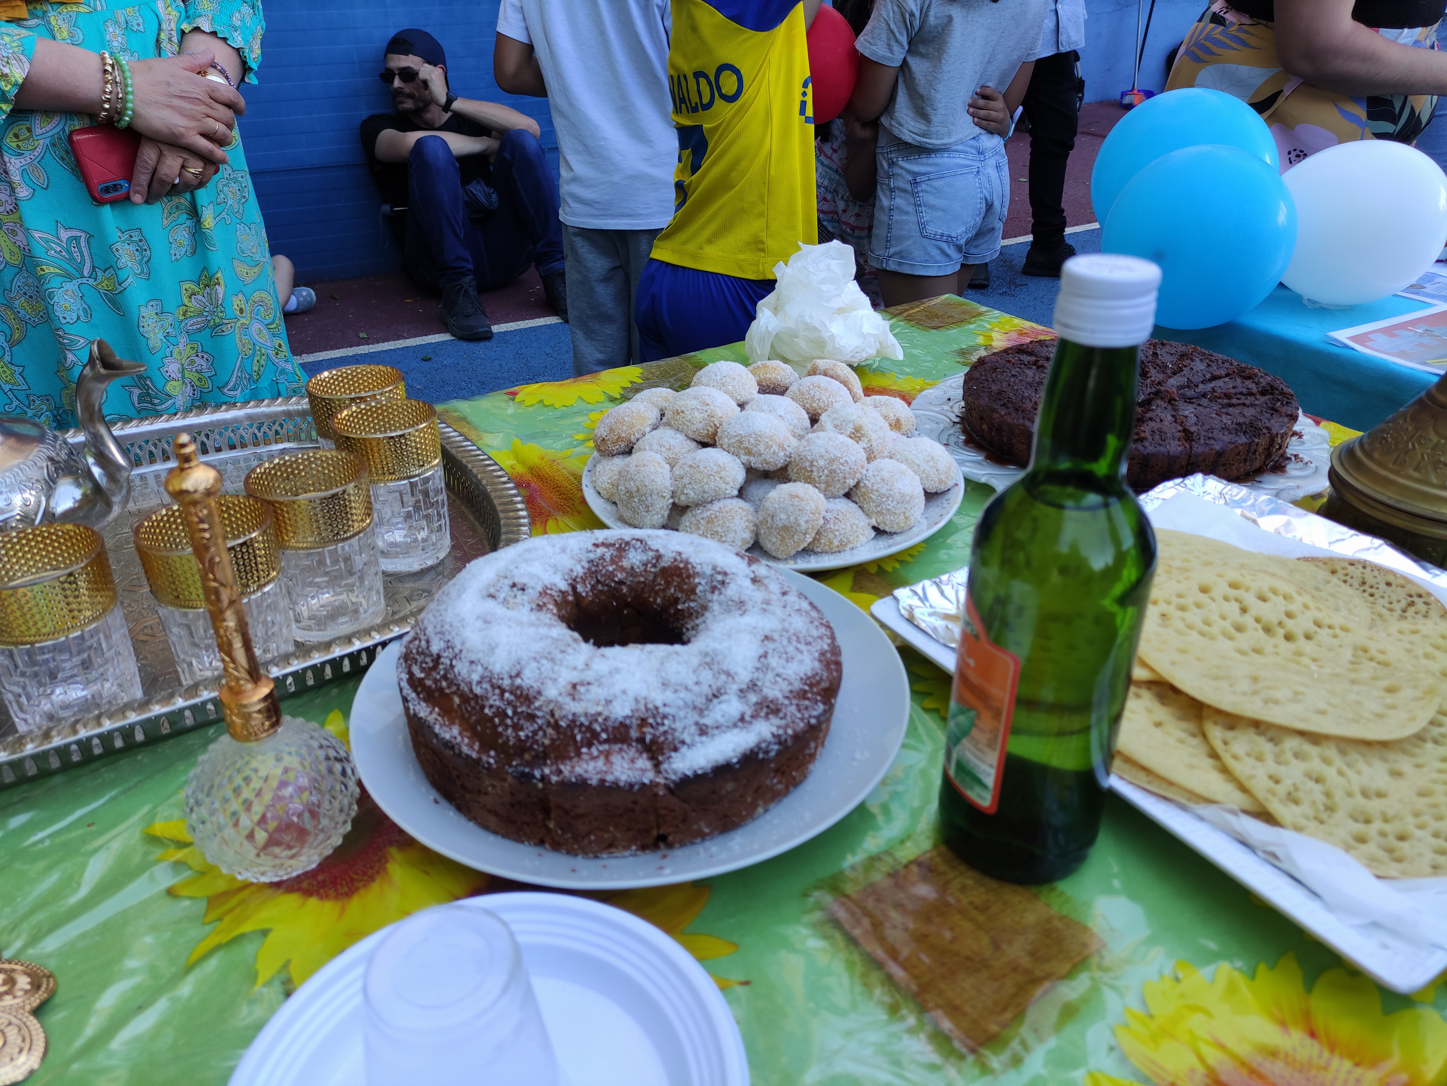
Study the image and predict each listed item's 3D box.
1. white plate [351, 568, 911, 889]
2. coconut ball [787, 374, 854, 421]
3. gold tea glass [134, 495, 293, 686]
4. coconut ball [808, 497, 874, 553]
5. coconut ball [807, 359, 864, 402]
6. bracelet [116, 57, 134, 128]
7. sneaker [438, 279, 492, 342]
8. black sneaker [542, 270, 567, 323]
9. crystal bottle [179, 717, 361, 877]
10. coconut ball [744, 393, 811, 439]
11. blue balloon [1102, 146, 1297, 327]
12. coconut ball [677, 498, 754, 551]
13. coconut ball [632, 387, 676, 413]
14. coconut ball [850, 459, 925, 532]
[{"bbox_3d":[-0.044,0.078,0.528,0.272,0.023,0.272,-1,29,0],"label":"white plate"},{"bbox_3d":[0.071,-0.104,0.759,0.048,0.039,0.046,-1,29,0],"label":"coconut ball"},{"bbox_3d":[-0.251,0.028,0.529,0.062,0.087,0.062,-1,29,0],"label":"gold tea glass"},{"bbox_3d":[0.069,-0.010,0.631,0.046,0.037,0.045,-1,29,0],"label":"coconut ball"},{"bbox_3d":[0.085,-0.119,0.793,0.046,0.040,0.044,-1,29,0],"label":"coconut ball"},{"bbox_3d":[-0.624,-0.468,1.085,0.012,0.068,0.056,-2,23,-44],"label":"bracelet"},{"bbox_3d":[-0.869,-0.783,3.481,0.110,0.145,0.290,-13,31,-22],"label":"sneaker"},{"bbox_3d":[-0.541,-0.886,3.733,0.110,0.125,0.300,-14,31,-22],"label":"black sneaker"},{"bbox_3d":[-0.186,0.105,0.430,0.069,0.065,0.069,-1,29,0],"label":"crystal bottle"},{"bbox_3d":[0.037,-0.085,0.717,0.050,0.040,0.050,-1,29,0],"label":"coconut ball"},{"bbox_3d":[0.491,-0.316,1.080,0.183,0.184,0.195,12,32,22],"label":"blue balloon"},{"bbox_3d":[-0.004,-0.009,0.630,0.048,0.038,0.044,-1,29,0],"label":"coconut ball"},{"bbox_3d":[-0.050,-0.102,0.790,0.047,0.038,0.046,-1,29,0],"label":"coconut ball"},{"bbox_3d":[0.104,-0.030,0.665,0.047,0.044,0.046,-1,29,0],"label":"coconut ball"}]

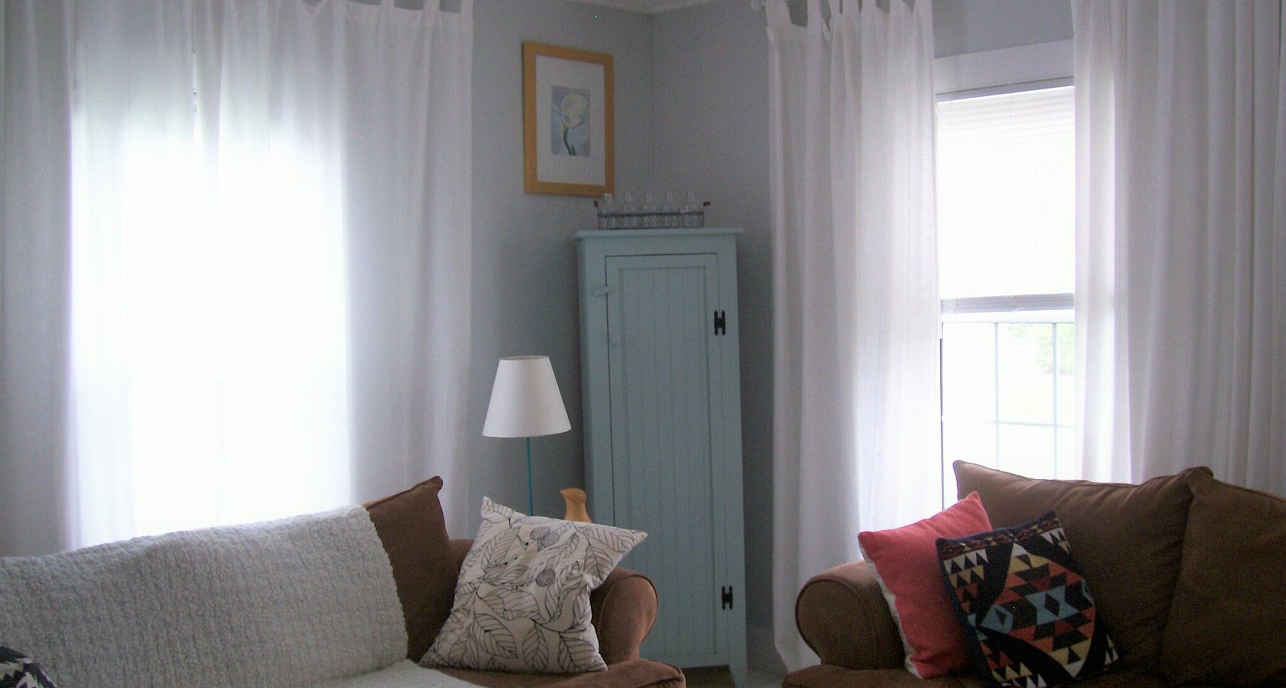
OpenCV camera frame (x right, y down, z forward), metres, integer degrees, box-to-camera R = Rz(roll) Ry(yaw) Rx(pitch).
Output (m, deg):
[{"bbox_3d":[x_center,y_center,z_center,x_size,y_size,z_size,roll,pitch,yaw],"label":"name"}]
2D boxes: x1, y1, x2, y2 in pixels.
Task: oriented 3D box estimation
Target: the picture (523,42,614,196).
[{"bbox_3d":[-0.243,-0.772,4.394,0.025,0.507,0.422,2,6,44],"label":"picture"}]

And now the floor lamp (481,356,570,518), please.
[{"bbox_3d":[-0.341,0.642,3.942,0.275,1.204,0.275,-2,4,0],"label":"floor lamp"}]

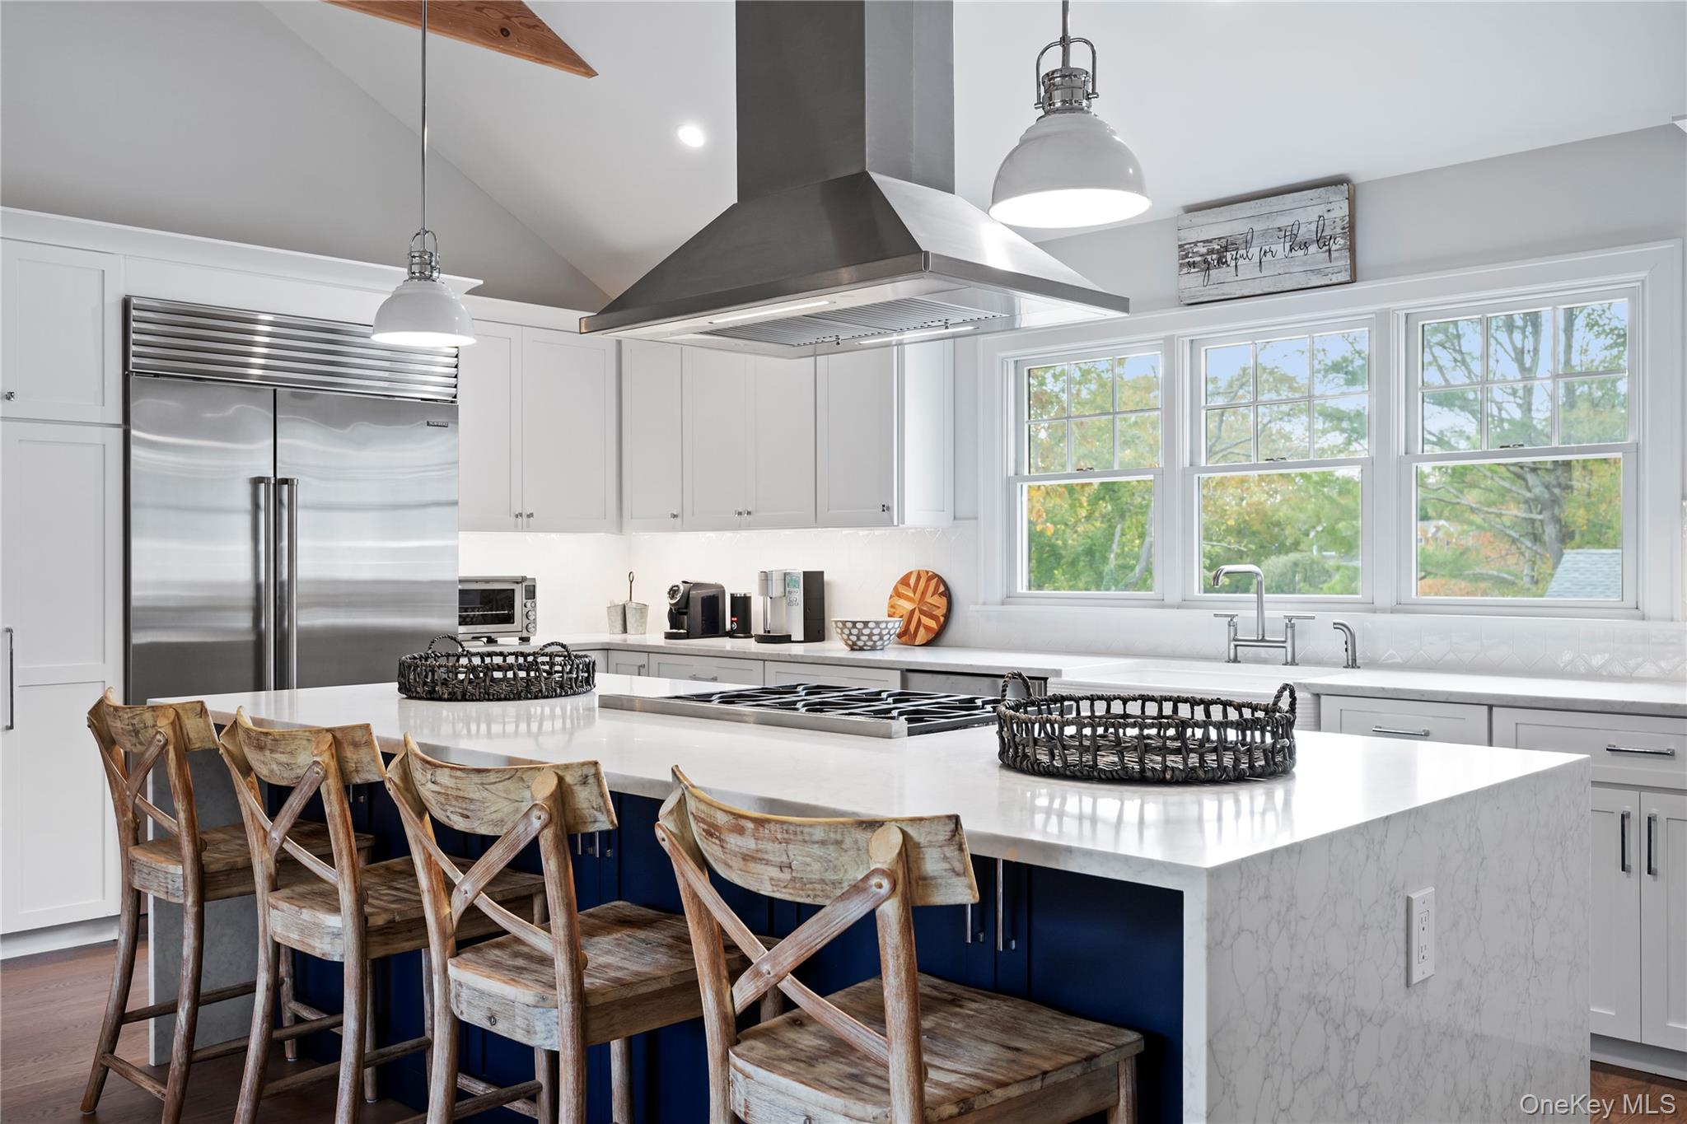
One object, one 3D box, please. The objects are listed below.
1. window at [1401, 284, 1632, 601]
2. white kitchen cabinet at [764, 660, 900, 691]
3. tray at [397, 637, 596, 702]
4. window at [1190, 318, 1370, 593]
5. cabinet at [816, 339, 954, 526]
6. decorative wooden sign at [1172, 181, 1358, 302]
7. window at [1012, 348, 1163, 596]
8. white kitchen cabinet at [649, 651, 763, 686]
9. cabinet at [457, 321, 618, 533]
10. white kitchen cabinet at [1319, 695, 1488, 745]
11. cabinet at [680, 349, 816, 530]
[{"bbox_3d":[1.989,-0.329,4.173,0.675,0.920,0.080,0,0,44],"label":"window"},{"bbox_3d":[0.161,0.816,5.417,0.710,0.884,0.630,0,0,44],"label":"white kitchen cabinet"},{"bbox_3d":[-0.903,0.272,3.682,0.499,0.137,0.499,0,0,0],"label":"tray"},{"bbox_3d":[1.446,-0.325,4.694,0.680,0.920,0.080,0,0,44],"label":"window"},{"bbox_3d":[0.166,-0.588,5.615,0.438,0.908,0.340,0,0,44],"label":"cabinet"},{"bbox_3d":[1.388,-1.045,4.658,0.610,0.306,0.032,0,0,44],"label":"decorative wooden sign"},{"bbox_3d":[0.904,-0.321,5.213,0.680,0.920,0.080,0,0,44],"label":"window"},{"bbox_3d":[-0.351,0.819,5.907,0.708,0.884,0.630,0,0,44],"label":"white kitchen cabinet"},{"bbox_3d":[-1.520,-0.580,6.277,0.350,0.908,0.985,0,0,44],"label":"cabinet"},{"bbox_3d":[1.695,0.805,3.949,0.451,0.884,0.630,0,0,44],"label":"white kitchen cabinet"},{"bbox_3d":[-0.299,-0.585,6.059,0.848,0.908,0.340,0,0,44],"label":"cabinet"}]

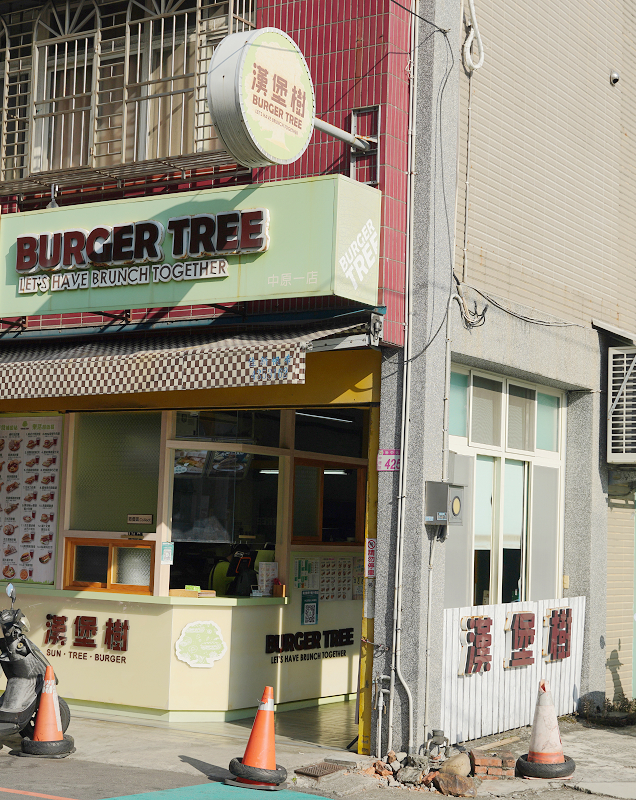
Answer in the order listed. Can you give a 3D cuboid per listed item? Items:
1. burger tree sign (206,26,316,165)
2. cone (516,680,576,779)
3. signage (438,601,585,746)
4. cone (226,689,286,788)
[{"bbox_3d":[-0.388,-2.070,9.936,0.250,0.930,0.930,-1,-6,32],"label":"burger tree sign"},{"bbox_3d":[1.636,2.347,10.278,0.430,0.660,0.430,2,-5,0],"label":"cone"},{"bbox_3d":[1.811,2.333,12.632,0.120,1.090,2.900,-1,-6,32],"label":"signage"},{"bbox_3d":[-0.369,2.260,9.658,0.410,0.660,0.410,5,-5,0],"label":"cone"}]

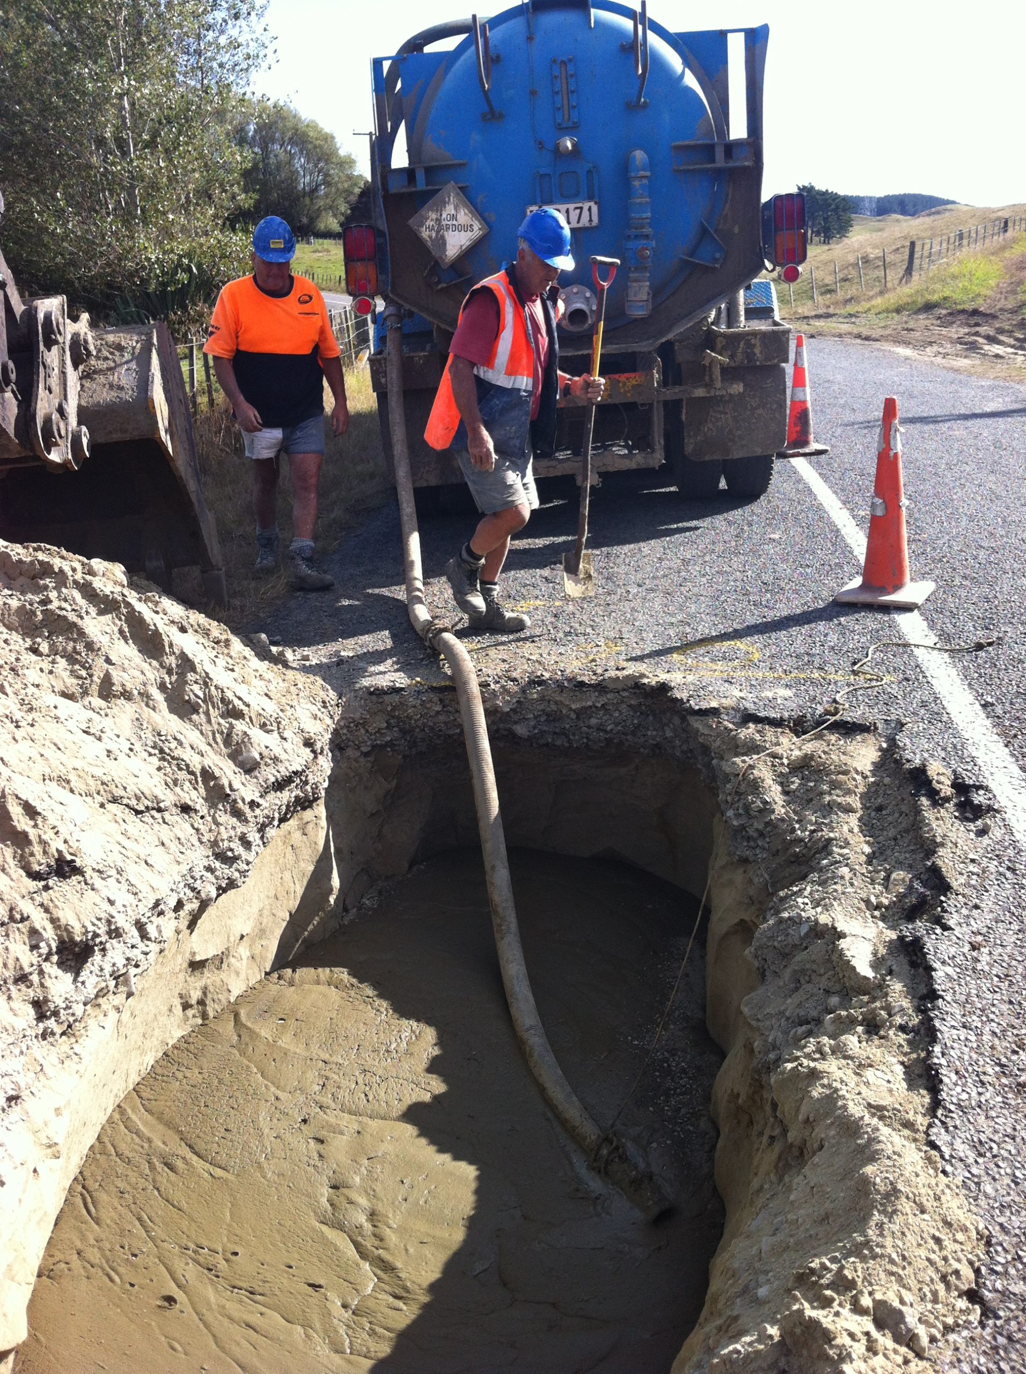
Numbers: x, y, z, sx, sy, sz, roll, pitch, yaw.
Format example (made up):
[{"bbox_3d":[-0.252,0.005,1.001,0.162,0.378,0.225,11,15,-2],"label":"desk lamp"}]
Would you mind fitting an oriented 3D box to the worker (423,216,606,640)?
[{"bbox_3d":[0.029,-1.107,5.927,0.720,1.750,0.550,5,20,21],"label":"worker"}]

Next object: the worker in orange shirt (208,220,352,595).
[{"bbox_3d":[-1.194,-1.433,7.033,0.680,1.810,0.550,-8,19,-14],"label":"worker in orange shirt"}]

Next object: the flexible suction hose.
[{"bbox_3d":[-0.185,-0.311,5.392,0.420,2.150,4.600,-6,19,-10],"label":"flexible suction hose"}]

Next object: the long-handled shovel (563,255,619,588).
[{"bbox_3d":[0.338,-1.082,5.904,0.150,1.450,0.130,-3,19,-19],"label":"long-handled shovel"}]

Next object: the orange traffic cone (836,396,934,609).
[{"bbox_3d":[1.667,-0.850,6.199,0.370,0.895,0.370,9,21,31],"label":"orange traffic cone"}]

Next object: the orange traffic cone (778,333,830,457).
[{"bbox_3d":[2.102,-2.162,10.113,0.380,0.870,0.380,-6,19,-9],"label":"orange traffic cone"}]

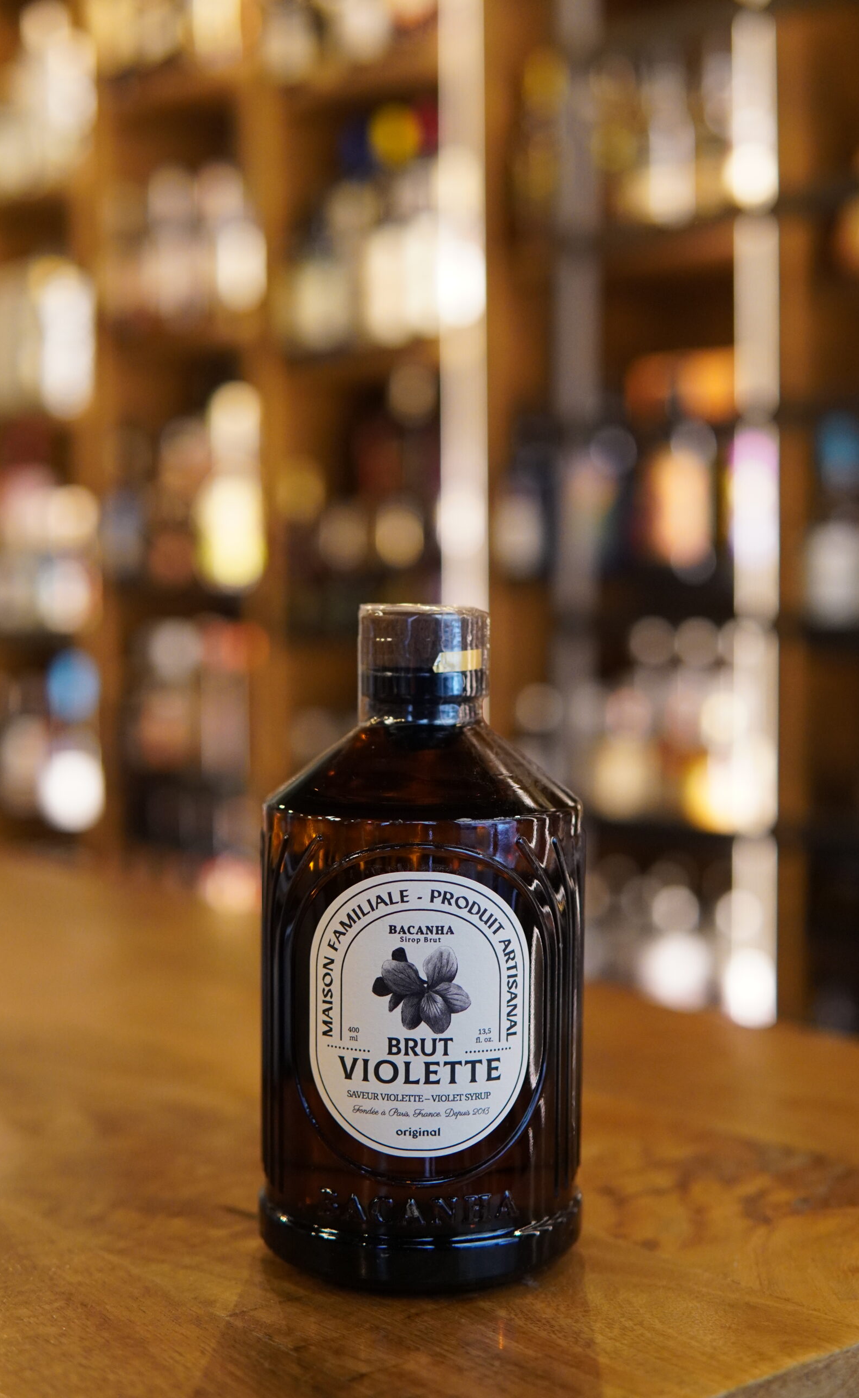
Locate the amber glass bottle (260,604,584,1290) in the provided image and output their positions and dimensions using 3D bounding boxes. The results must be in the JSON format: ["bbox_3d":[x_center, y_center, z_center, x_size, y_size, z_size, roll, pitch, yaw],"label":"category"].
[{"bbox_3d":[-0.002,0.055,0.428,0.079,0.154,0.079,0,2,1],"label":"amber glass bottle"}]

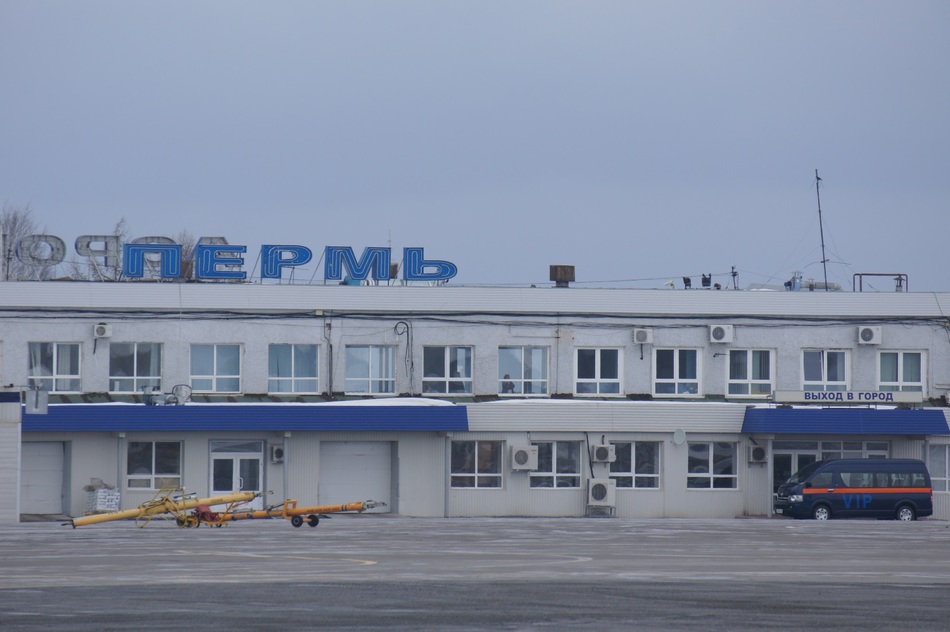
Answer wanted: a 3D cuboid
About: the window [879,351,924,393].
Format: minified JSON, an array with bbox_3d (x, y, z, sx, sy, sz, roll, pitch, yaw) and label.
[{"bbox_3d":[15.934,2.180,309.608,1.930,1.820,0.150,1,-1,-20],"label":"window"}]

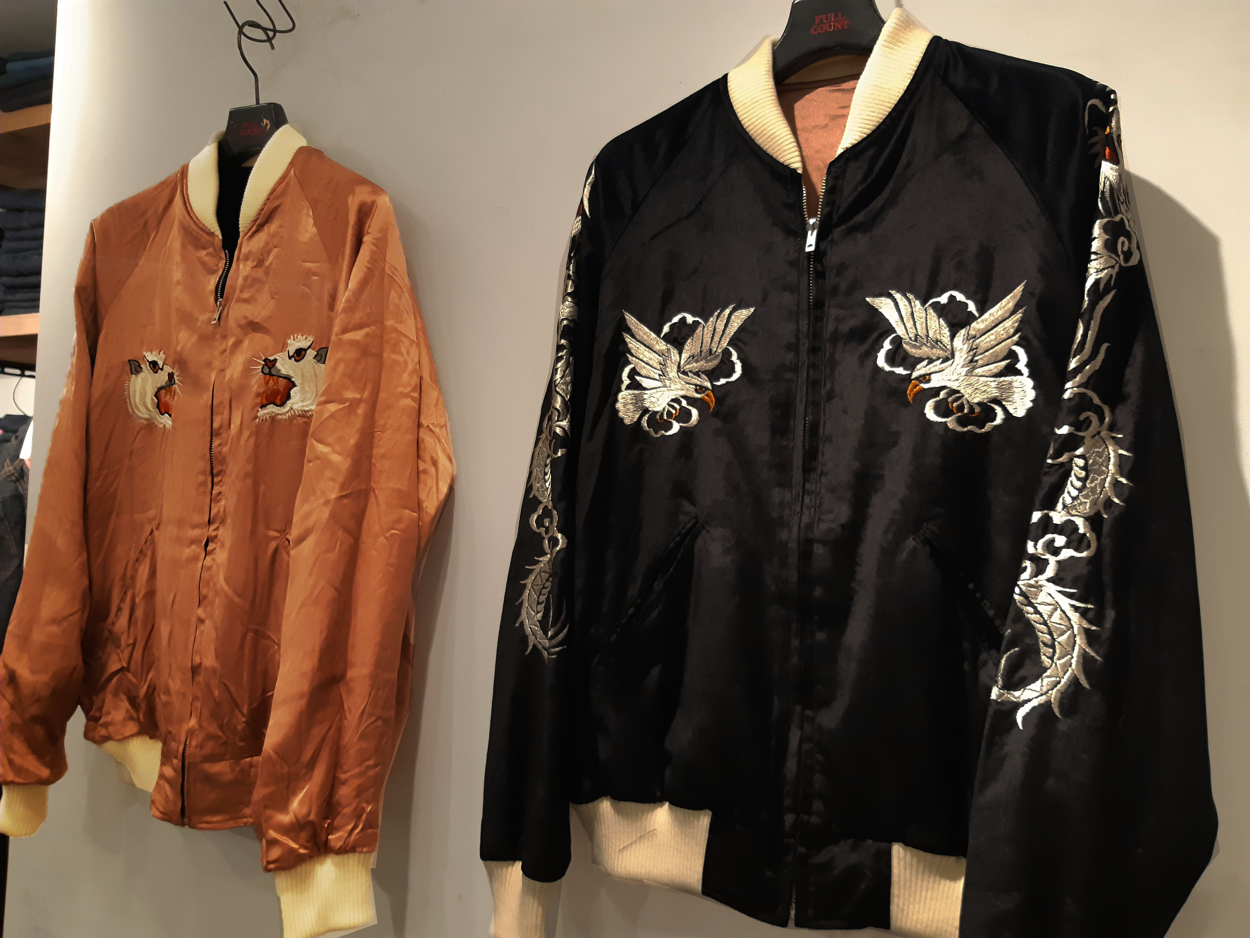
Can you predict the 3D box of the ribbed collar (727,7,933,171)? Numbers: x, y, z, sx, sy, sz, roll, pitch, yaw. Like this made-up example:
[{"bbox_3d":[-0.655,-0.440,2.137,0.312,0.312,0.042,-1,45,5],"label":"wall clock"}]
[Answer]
[{"bbox_3d":[0.178,-0.316,0.810,0.178,0.158,0.102,0,-4,24],"label":"ribbed collar"}]

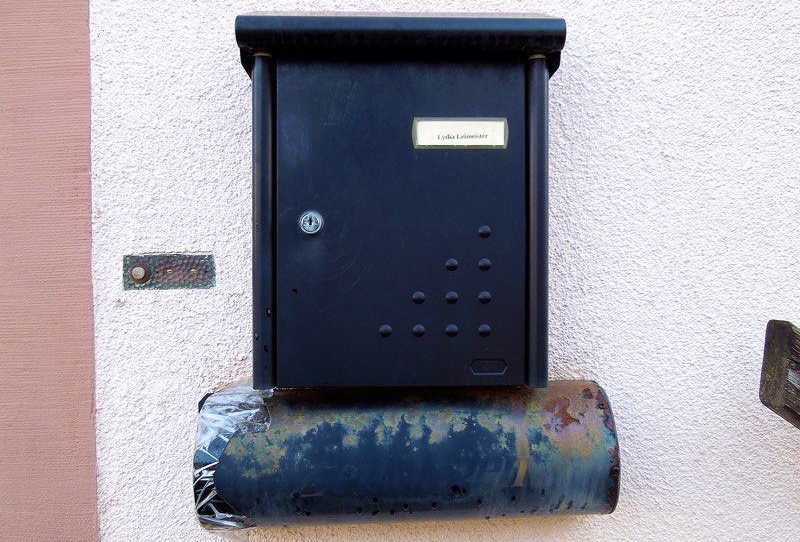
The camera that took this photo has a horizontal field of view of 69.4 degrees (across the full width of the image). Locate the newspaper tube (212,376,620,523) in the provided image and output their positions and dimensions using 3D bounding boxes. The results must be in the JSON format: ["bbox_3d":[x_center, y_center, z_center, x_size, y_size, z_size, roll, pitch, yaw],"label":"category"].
[{"bbox_3d":[0.001,0.184,0.606,0.415,0.128,0.122,0,1,-2],"label":"newspaper tube"}]

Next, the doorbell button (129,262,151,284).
[{"bbox_3d":[-0.292,0.002,0.650,0.025,0.025,0.013,0,1,-2],"label":"doorbell button"}]

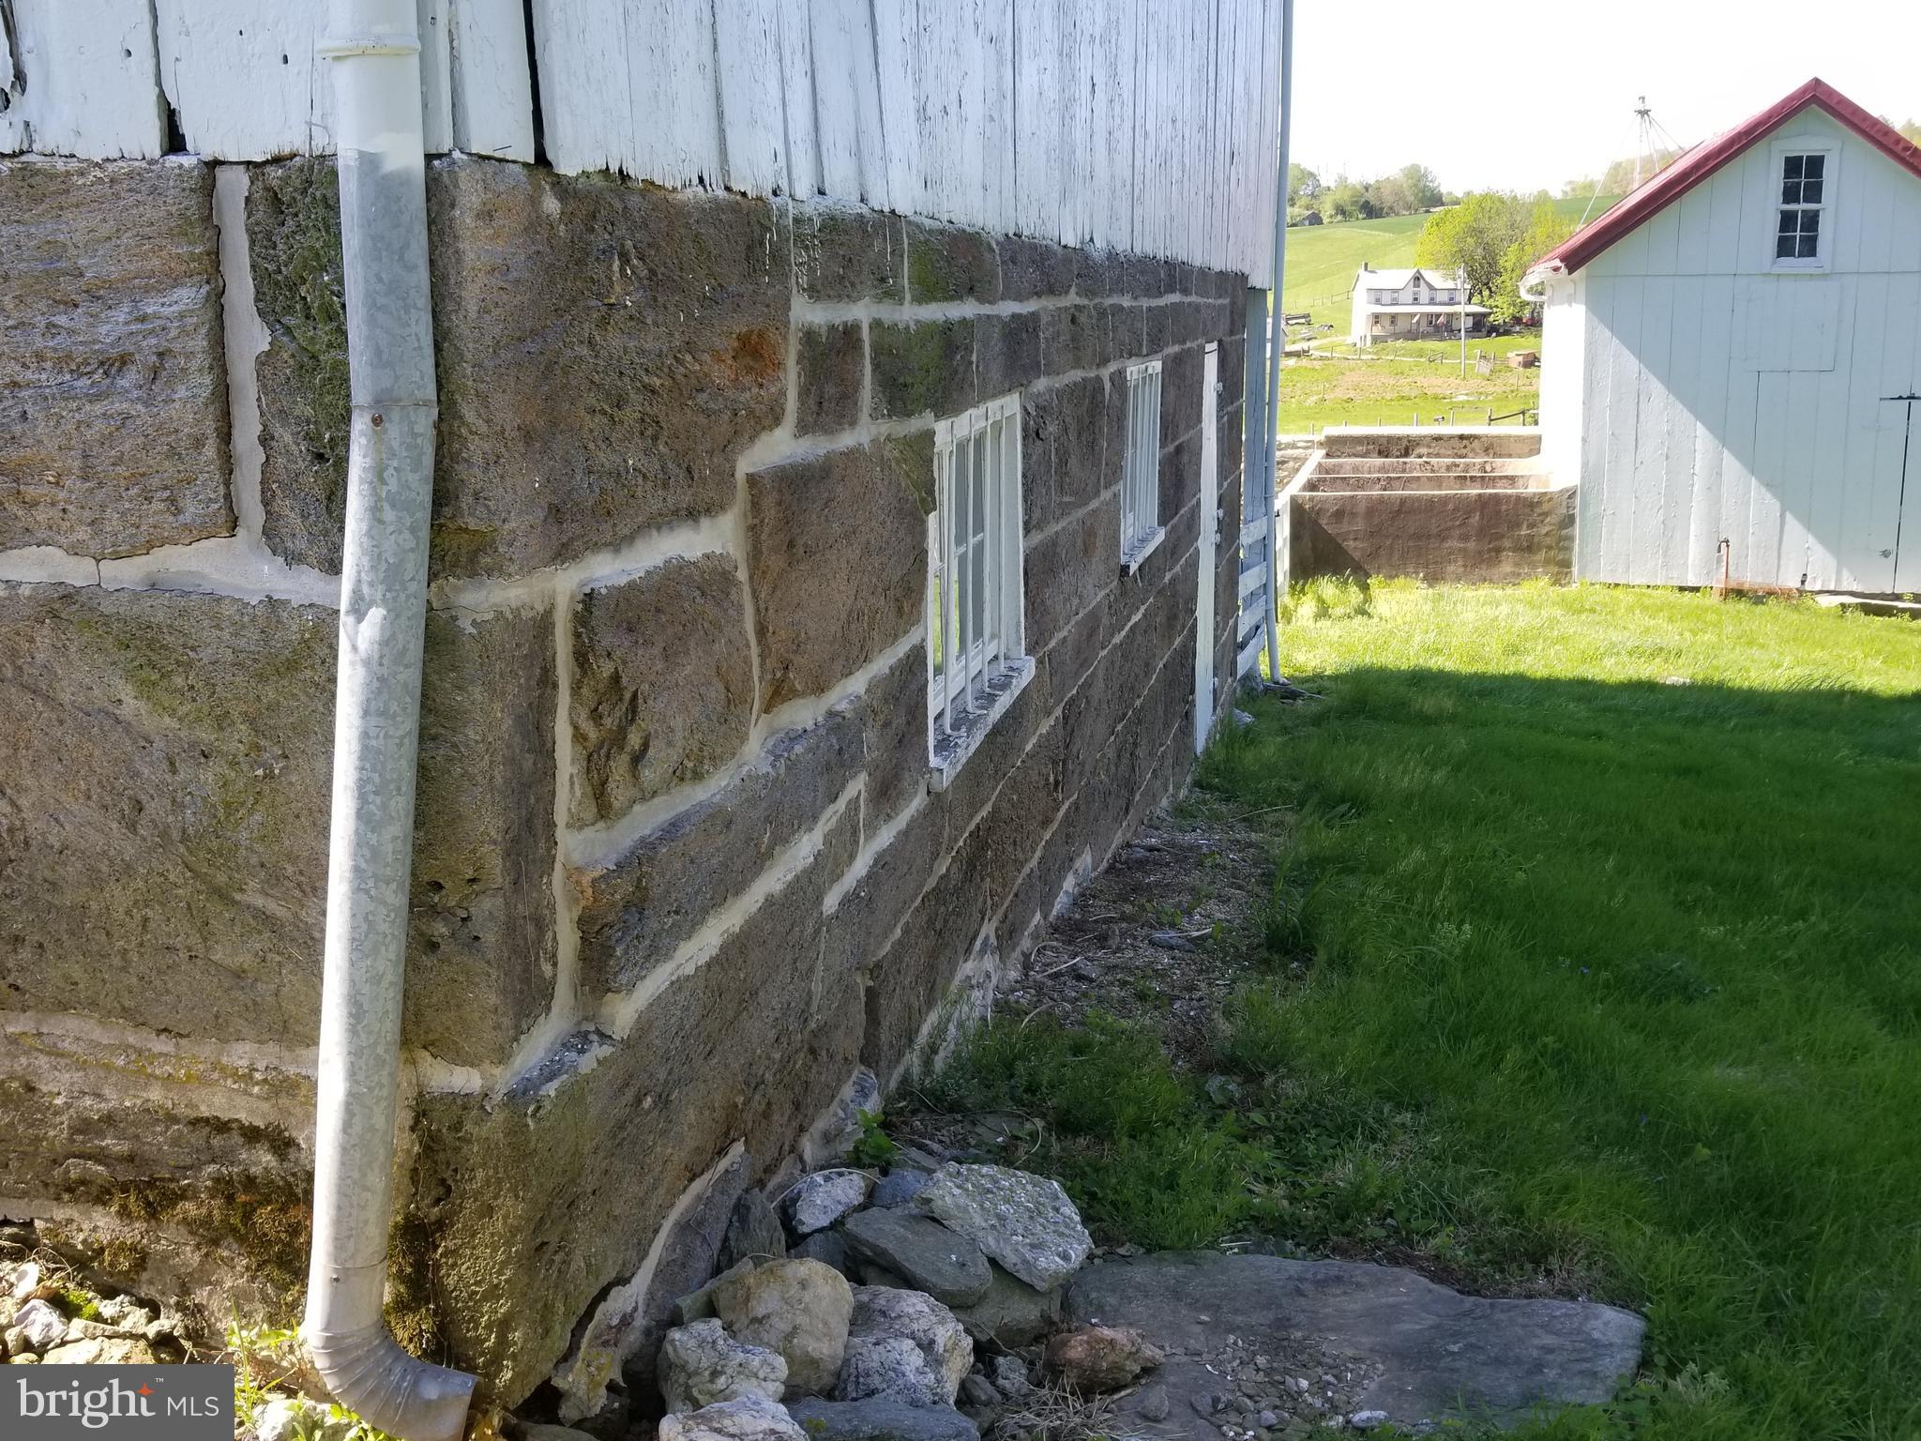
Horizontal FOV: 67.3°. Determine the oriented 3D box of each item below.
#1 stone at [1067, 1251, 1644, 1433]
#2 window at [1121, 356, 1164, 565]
[{"bbox_3d":[0.577,0.921,2.075,0.850,0.080,0.430,-1,15,2],"label":"stone"},{"bbox_3d":[0.696,-1.046,5.884,0.120,0.790,0.880,3,16,16],"label":"window"}]

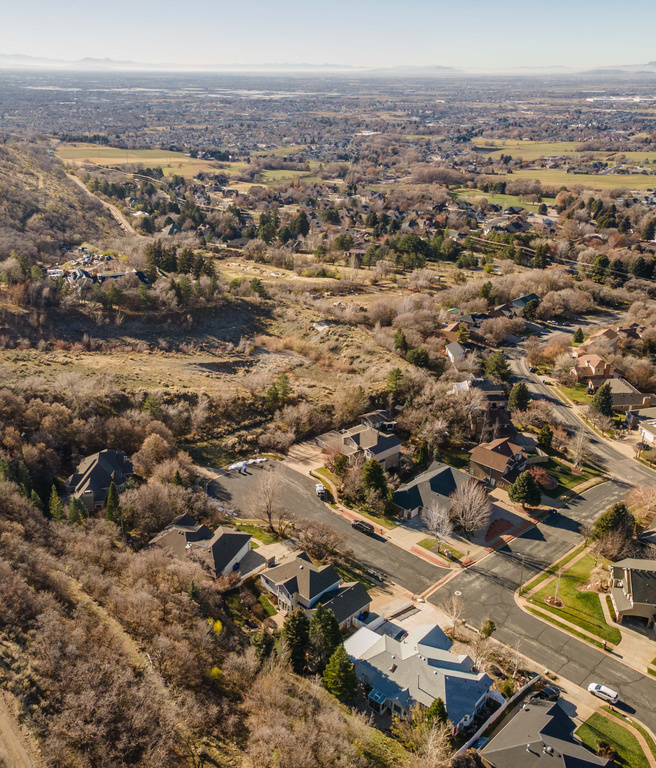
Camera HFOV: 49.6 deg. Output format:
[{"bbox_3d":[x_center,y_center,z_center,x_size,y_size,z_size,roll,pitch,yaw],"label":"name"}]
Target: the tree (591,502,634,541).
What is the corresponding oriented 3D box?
[{"bbox_3d":[66.735,32.462,165.458,9.788,10.083,9.788,0,24,0],"label":"tree"}]

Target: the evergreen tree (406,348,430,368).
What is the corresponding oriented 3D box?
[{"bbox_3d":[37.450,-10.532,292.563,9.683,6.769,9.683,0,24,0],"label":"evergreen tree"}]

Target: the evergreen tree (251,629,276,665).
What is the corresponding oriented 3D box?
[{"bbox_3d":[-11.500,46.330,126.130,4.270,6.850,4.270,0,24,0],"label":"evergreen tree"}]

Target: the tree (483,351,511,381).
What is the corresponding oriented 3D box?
[{"bbox_3d":[66.373,-7.077,277.387,10.939,11.226,10.939,0,24,0],"label":"tree"}]

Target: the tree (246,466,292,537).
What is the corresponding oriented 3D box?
[{"bbox_3d":[-13.416,27.381,164.962,10.455,17.302,10.455,0,24,0],"label":"tree"}]

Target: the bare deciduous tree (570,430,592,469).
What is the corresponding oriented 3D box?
[{"bbox_3d":[70.010,18.150,195.910,6.290,11.690,6.290,0,24,0],"label":"bare deciduous tree"}]

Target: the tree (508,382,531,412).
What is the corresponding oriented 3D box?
[{"bbox_3d":[59.740,4.250,220.540,6.130,9.860,6.130,0,24,0],"label":"tree"}]

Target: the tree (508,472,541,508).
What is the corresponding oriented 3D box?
[{"bbox_3d":[48.470,25.990,174.150,7.770,10.290,7.770,0,24,0],"label":"tree"}]

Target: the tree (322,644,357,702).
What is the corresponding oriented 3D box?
[{"bbox_3d":[1.960,47.520,117.980,5.390,11.000,5.390,0,24,0],"label":"tree"}]

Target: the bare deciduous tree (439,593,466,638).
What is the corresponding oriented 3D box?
[{"bbox_3d":[23.010,42.810,131.050,4.710,9.310,4.710,0,24,0],"label":"bare deciduous tree"}]

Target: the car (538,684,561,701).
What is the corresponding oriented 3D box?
[{"bbox_3d":[37.434,53.809,121.260,4.650,1.720,1.920,-19,31,-36],"label":"car"}]

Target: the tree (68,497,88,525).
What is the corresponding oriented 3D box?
[{"bbox_3d":[-58.190,29.430,164.890,4.230,7.740,4.230,0,24,0],"label":"tree"}]

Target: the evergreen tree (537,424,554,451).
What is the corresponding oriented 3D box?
[{"bbox_3d":[61.260,14.870,199.070,3.980,7.170,3.980,0,24,0],"label":"evergreen tree"}]

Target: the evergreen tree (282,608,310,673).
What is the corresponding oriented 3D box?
[{"bbox_3d":[-5.430,44.170,122.660,4.790,13.530,4.790,0,24,0],"label":"evergreen tree"}]

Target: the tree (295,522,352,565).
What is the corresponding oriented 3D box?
[{"bbox_3d":[-1.300,34.270,153.510,11.600,7.200,10.000,0,24,0],"label":"tree"}]

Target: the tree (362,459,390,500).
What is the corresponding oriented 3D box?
[{"bbox_3d":[11.620,23.420,174.410,6.420,11.020,6.420,0,24,0],"label":"tree"}]

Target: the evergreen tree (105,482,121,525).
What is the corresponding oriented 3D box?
[{"bbox_3d":[-49.710,27.850,162.790,3.180,12.260,3.180,0,24,0],"label":"evergreen tree"}]

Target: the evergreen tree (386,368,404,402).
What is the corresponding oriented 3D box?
[{"bbox_3d":[21.280,0.530,222.870,5.670,11.610,5.670,0,24,0],"label":"evergreen tree"}]

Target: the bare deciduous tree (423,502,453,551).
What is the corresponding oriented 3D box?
[{"bbox_3d":[24.626,32.184,158.004,6.454,12.539,6.454,0,24,0],"label":"bare deciduous tree"}]

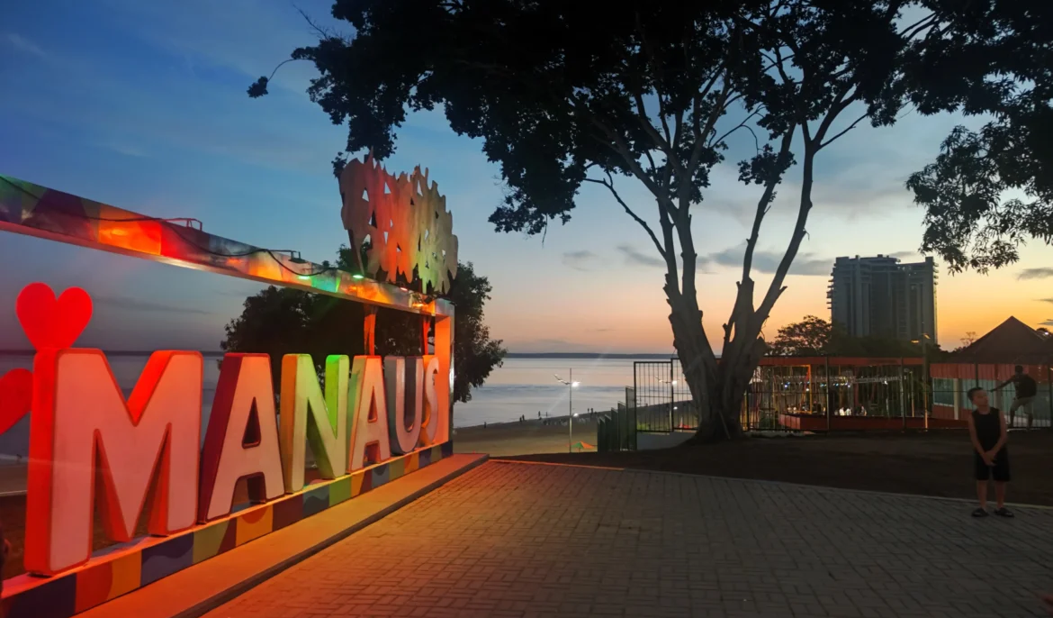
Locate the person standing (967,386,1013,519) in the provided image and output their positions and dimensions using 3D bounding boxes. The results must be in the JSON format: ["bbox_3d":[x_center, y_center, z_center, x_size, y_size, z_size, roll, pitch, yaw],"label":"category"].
[{"bbox_3d":[4.690,1.440,7.380,0.430,1.270,0.300,-1,-4,25],"label":"person standing"}]

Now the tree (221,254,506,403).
[{"bbox_3d":[-5.560,1.800,25.000,9.600,7.400,8.800,1,-4,-13],"label":"tree"}]

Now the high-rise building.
[{"bbox_3d":[187.000,0.000,384.000,49.000,56.000,27.000,-1,-4,19],"label":"high-rise building"}]

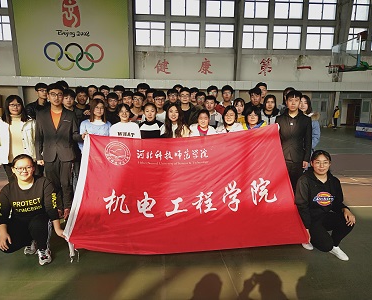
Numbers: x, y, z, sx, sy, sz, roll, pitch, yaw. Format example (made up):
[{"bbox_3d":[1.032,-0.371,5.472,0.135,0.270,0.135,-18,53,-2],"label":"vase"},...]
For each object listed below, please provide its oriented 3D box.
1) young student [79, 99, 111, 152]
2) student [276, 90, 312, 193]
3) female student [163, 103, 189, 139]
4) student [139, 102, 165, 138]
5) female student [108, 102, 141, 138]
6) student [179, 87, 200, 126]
[{"bbox_3d":[-1.209,0.113,3.972,0.450,1.609,0.320,-2,9,-17],"label":"young student"},{"bbox_3d":[1.449,0.073,3.982,0.470,1.745,0.300,4,9,20],"label":"student"},{"bbox_3d":[-0.141,0.127,4.147,0.430,1.553,0.300,0,9,-2],"label":"female student"},{"bbox_3d":[-0.506,0.108,4.218,0.430,1.560,0.300,0,9,-6],"label":"student"},{"bbox_3d":[-0.849,0.127,4.097,0.430,1.552,0.300,-1,9,-11],"label":"female student"},{"bbox_3d":[0.005,-0.096,4.737,0.470,1.819,0.300,1,9,0],"label":"student"}]

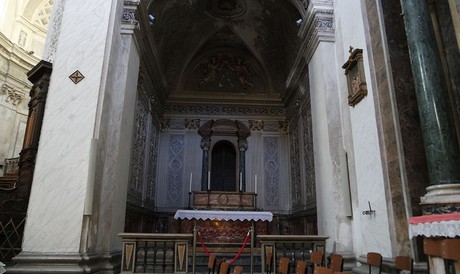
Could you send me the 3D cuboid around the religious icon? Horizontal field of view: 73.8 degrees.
[{"bbox_3d":[2.278,-1.125,5.597,0.130,1.170,0.590,1,-14,-2],"label":"religious icon"}]

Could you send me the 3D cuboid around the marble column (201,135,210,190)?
[{"bbox_3d":[-0.817,0.845,10.303,0.320,1.884,0.320,1,-14,-1],"label":"marble column"}]

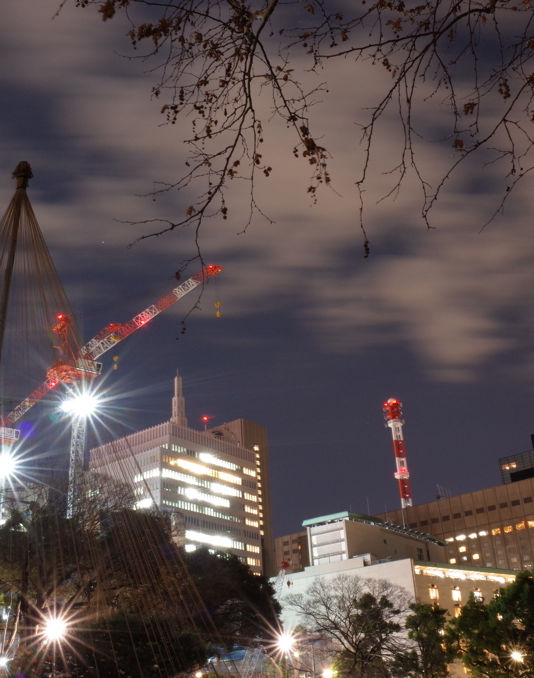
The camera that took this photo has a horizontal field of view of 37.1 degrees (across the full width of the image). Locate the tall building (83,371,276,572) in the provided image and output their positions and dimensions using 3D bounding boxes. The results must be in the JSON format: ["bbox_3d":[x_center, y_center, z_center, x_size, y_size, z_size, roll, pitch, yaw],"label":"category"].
[{"bbox_3d":[-26.980,67.566,237.493,36.000,104.000,41.000,-23,-33,33],"label":"tall building"}]

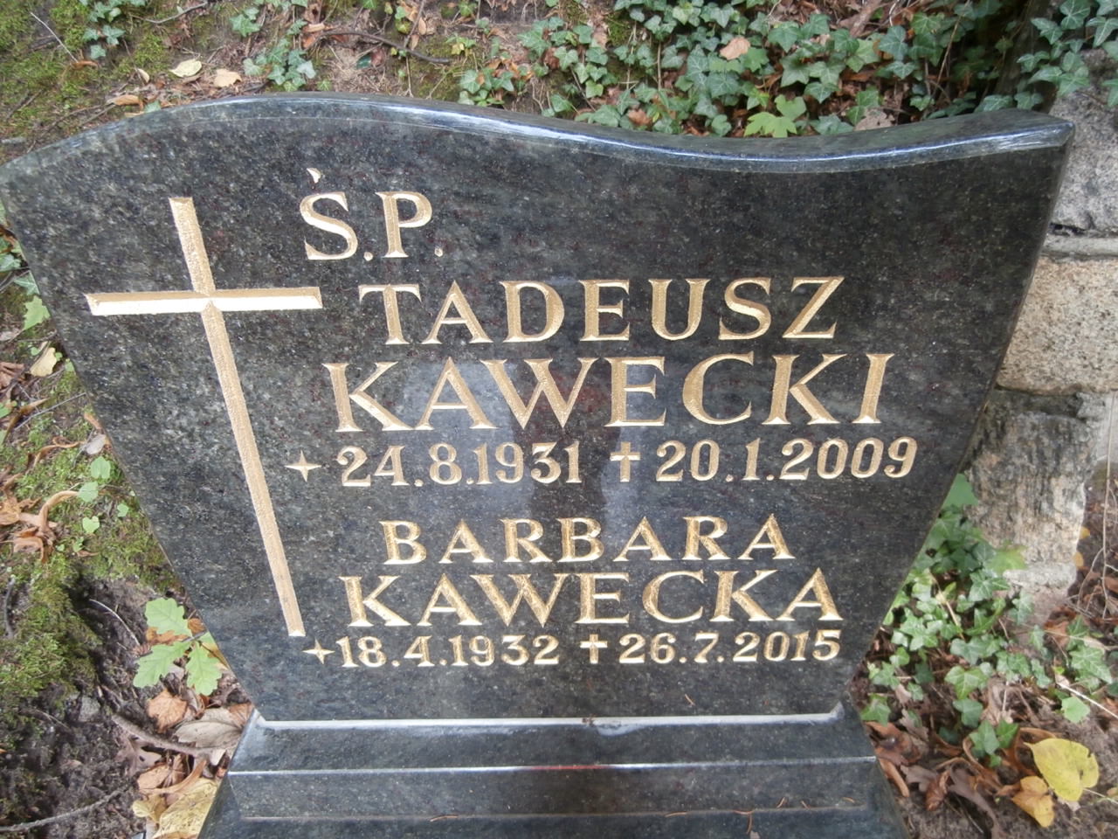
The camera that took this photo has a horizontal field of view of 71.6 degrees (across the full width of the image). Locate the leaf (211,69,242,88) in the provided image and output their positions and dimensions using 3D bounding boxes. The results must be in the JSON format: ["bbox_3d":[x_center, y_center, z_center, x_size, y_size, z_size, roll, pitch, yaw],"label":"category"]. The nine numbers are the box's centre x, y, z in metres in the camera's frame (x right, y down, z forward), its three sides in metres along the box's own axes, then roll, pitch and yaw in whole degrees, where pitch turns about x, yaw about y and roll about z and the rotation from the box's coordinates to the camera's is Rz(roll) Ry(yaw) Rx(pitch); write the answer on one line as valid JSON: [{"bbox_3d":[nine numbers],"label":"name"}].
[{"bbox_3d":[-0.505,-0.515,1.170,0.038,0.012,0.037,-34,76,-10],"label":"leaf"}]

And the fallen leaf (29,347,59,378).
[{"bbox_3d":[-0.726,-0.079,1.099,0.030,0.012,0.046,28,71,11],"label":"fallen leaf"}]

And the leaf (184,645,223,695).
[{"bbox_3d":[-0.500,0.350,1.091,0.047,0.014,0.085,-13,53,-25],"label":"leaf"}]

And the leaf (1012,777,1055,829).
[{"bbox_3d":[0.557,0.448,0.910,0.049,0.016,0.056,-3,46,-1],"label":"leaf"}]

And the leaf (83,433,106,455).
[{"bbox_3d":[-0.669,0.035,1.120,0.025,0.005,0.033,38,71,17],"label":"leaf"}]

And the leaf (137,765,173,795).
[{"bbox_3d":[-0.522,0.463,1.002,0.051,0.014,0.032,-26,52,-35],"label":"leaf"}]

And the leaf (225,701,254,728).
[{"bbox_3d":[-0.434,0.395,1.056,0.066,0.012,0.051,34,47,25],"label":"leaf"}]

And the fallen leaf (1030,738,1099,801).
[{"bbox_3d":[0.650,0.446,1.006,0.080,0.018,0.086,-41,47,-23],"label":"fallen leaf"}]

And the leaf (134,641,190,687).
[{"bbox_3d":[-0.539,0.331,1.050,0.084,0.013,0.053,-39,64,-21],"label":"leaf"}]

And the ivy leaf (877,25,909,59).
[{"bbox_3d":[0.547,-0.618,1.270,0.051,0.010,0.067,-9,74,-1],"label":"ivy leaf"}]

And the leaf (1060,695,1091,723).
[{"bbox_3d":[0.707,0.395,1.062,0.036,0.008,0.031,-40,47,-21],"label":"leaf"}]

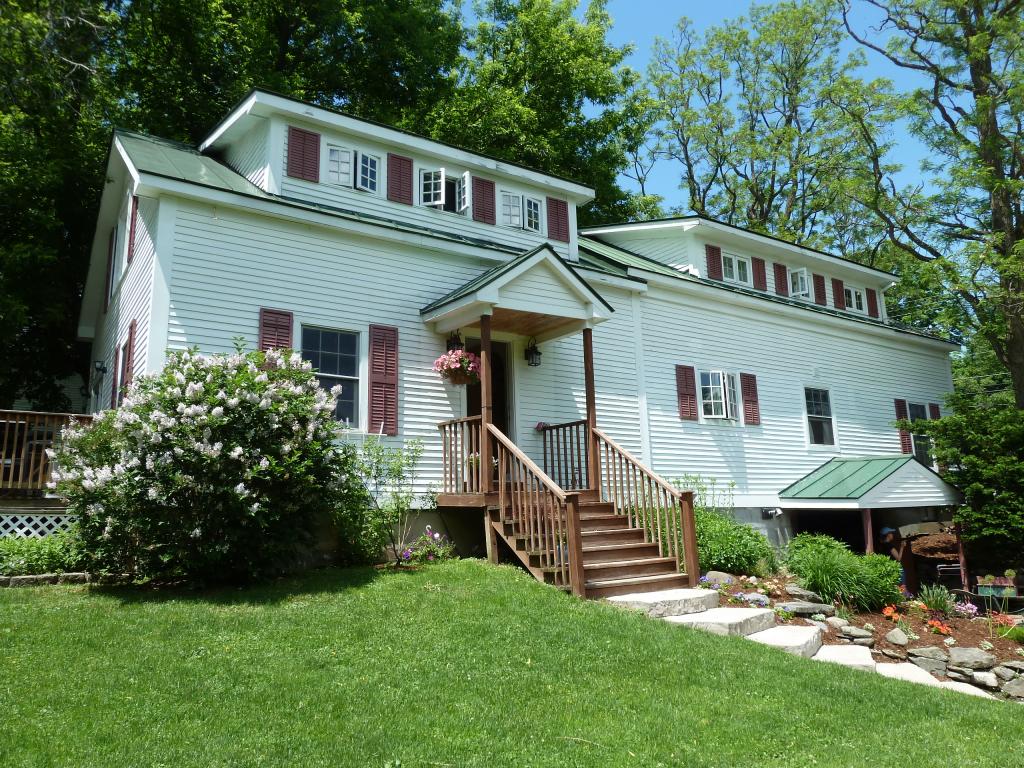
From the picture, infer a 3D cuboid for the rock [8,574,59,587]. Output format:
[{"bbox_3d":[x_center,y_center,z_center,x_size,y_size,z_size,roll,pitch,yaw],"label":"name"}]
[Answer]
[{"bbox_3d":[-4.355,1.794,6.728,0.400,0.100,0.170,6,-13,-34],"label":"rock"}]

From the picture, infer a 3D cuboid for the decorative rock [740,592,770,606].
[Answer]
[{"bbox_3d":[2.618,2.311,7.950,0.320,0.130,0.240,-4,-10,17],"label":"decorative rock"}]

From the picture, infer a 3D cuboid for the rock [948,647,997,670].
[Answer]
[{"bbox_3d":[4.249,2.533,6.824,0.353,0.176,0.265,-5,-12,18],"label":"rock"}]

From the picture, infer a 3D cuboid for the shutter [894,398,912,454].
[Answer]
[{"bbox_3d":[9.053,1.110,17.003,0.441,1.494,0.040,6,-12,-34],"label":"shutter"}]

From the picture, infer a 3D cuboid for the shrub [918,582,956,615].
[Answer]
[{"bbox_3d":[4.928,2.496,8.565,0.392,0.353,0.372,-8,-13,28],"label":"shrub"}]

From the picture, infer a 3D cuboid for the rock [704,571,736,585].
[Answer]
[{"bbox_3d":[2.630,2.441,9.330,0.412,0.196,0.294,-5,-12,15],"label":"rock"}]

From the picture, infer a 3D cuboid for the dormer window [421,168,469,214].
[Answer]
[{"bbox_3d":[-0.969,-2.885,11.036,0.810,0.594,0.270,6,-12,-34],"label":"dormer window"}]

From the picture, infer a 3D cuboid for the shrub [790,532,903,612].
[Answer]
[{"bbox_3d":[3.945,2.231,8.800,1.176,0.823,1.078,-6,-12,23],"label":"shrub"}]

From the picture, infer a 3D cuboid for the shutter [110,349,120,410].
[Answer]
[{"bbox_3d":[-5.887,0.216,10.958,0.040,1.500,0.430,6,-13,-34],"label":"shutter"}]

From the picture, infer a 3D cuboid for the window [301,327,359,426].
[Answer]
[{"bbox_3d":[-2.418,-0.088,9.867,0.800,1.324,0.100,5,-12,-33],"label":"window"}]

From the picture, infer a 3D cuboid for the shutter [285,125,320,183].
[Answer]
[{"bbox_3d":[-2.783,-3.075,9.918,0.422,0.713,0.040,6,-12,-34],"label":"shutter"}]

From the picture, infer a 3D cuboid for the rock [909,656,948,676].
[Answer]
[{"bbox_3d":[4.130,2.808,7.350,0.340,0.180,0.240,-8,-13,28],"label":"rock"}]

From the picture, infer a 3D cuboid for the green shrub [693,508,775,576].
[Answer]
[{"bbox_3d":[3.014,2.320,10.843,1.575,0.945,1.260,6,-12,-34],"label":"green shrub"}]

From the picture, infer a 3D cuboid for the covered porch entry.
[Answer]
[{"bbox_3d":[0.634,0.283,9.952,2.429,4.632,3.018,6,-12,-35],"label":"covered porch entry"}]

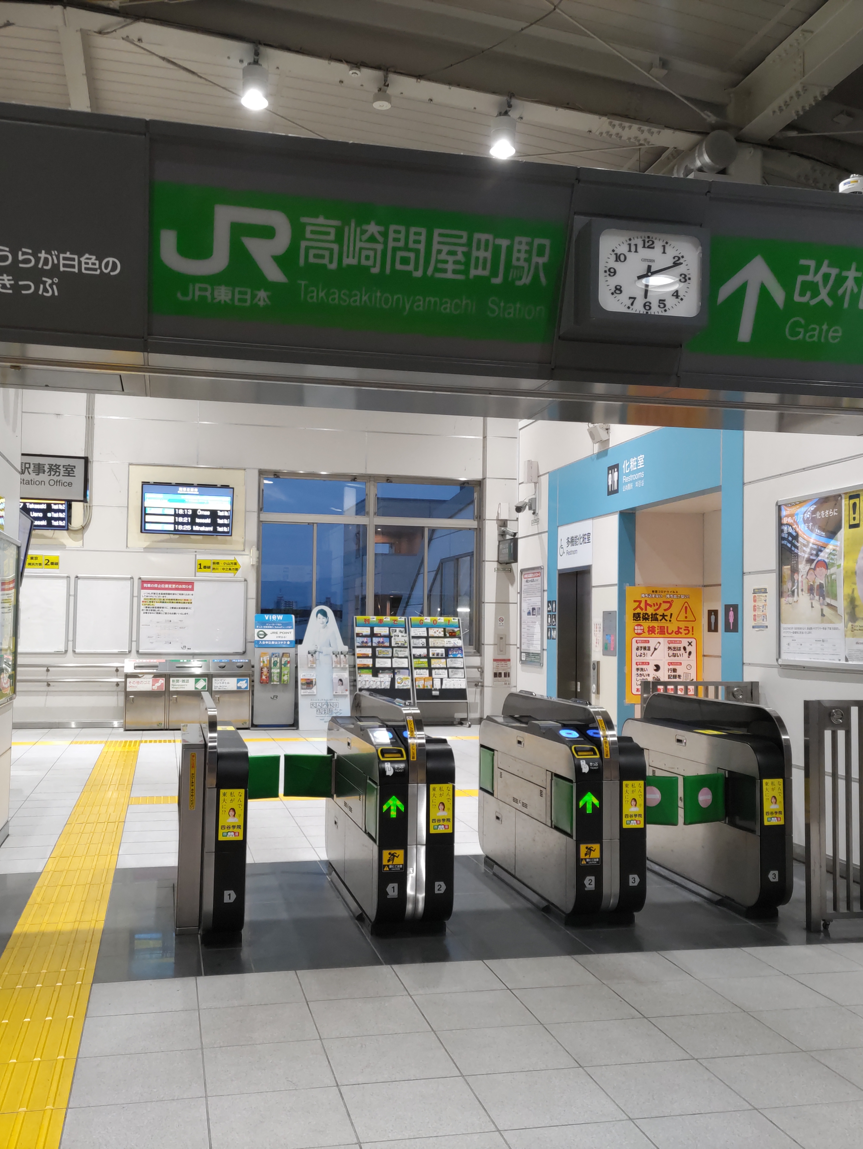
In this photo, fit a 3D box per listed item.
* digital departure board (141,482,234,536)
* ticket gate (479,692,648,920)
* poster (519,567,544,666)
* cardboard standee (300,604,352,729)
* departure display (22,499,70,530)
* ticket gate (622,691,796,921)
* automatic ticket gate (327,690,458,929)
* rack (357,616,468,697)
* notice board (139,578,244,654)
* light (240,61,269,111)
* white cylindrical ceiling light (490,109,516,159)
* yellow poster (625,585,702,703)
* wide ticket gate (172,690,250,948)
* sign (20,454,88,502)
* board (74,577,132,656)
[{"bbox_3d":[-3.385,-0.899,15.949,1.230,0.690,0.110,1,-3,-13],"label":"digital departure board"},{"bbox_3d":[0.657,1.203,6.228,0.355,1.055,1.710,1,-3,-13],"label":"ticket gate"},{"bbox_3d":[1.068,0.456,12.428,0.035,1.050,0.775,1,-3,-13],"label":"poster"},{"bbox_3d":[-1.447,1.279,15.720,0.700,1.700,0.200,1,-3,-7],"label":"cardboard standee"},{"bbox_3d":[-5.411,-0.923,15.174,1.210,0.680,0.100,1,9,-13],"label":"departure display"},{"bbox_3d":[1.485,1.224,6.424,0.187,1.055,1.720,1,-3,-13],"label":"ticket gate"},{"bbox_3d":[-0.260,1.179,6.012,0.357,1.055,1.720,1,-3,-13],"label":"automatic ticket gate"},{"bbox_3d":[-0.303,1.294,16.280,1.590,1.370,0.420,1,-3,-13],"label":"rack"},{"bbox_3d":[-3.288,0.579,15.862,1.470,1.048,0.030,1,-3,-13],"label":"notice board"},{"bbox_3d":[-1.580,-4.368,10.299,0.247,0.330,0.247,1,-3,-13],"label":"light"},{"bbox_3d":[0.669,-4.135,10.809,0.242,0.387,0.242,1,-3,0],"label":"white cylindrical ceiling light"},{"bbox_3d":[2.056,0.625,10.161,0.728,1.030,0.012,1,-3,-13],"label":"yellow poster"},{"bbox_3d":[-1.158,1.166,5.952,0.297,1.047,1.648,1,-3,-13],"label":"wide ticket gate"},{"bbox_3d":[-3.024,-0.749,9.102,0.576,0.345,0.220,1,-3,-13],"label":"sign"},{"bbox_3d":[-4.522,0.549,15.865,0.765,1.050,0.035,1,-3,-13],"label":"board"}]

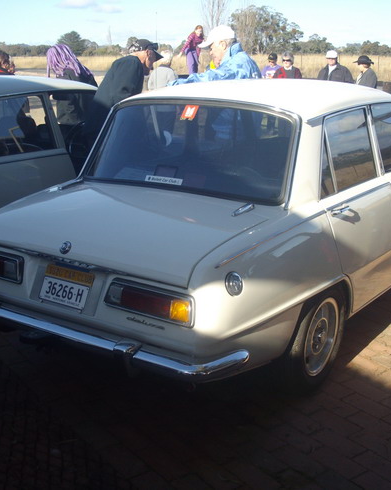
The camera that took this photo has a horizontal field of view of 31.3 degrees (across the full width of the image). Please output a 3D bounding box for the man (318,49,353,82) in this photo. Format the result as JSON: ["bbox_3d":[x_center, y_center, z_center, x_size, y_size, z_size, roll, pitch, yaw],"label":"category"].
[{"bbox_3d":[2.329,-2.349,11.614,0.540,1.700,0.340,7,16,24],"label":"man"}]

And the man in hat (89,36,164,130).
[{"bbox_3d":[-0.476,-0.608,4.957,0.620,1.640,0.520,-4,15,-17],"label":"man in hat"}]

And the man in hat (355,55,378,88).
[{"bbox_3d":[3.057,-2.505,12.408,0.340,1.650,0.480,-9,17,-32],"label":"man in hat"}]

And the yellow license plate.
[{"bbox_3d":[-0.488,0.121,2.708,0.250,0.050,0.010,10,-3,33],"label":"yellow license plate"}]

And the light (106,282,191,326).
[{"bbox_3d":[-0.150,0.195,2.485,0.385,0.110,0.070,10,7,33],"label":"light"}]

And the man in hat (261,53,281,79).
[{"bbox_3d":[1.373,-2.612,12.608,0.480,1.650,0.320,2,15,6],"label":"man in hat"}]

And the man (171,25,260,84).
[{"bbox_3d":[0.202,-0.781,5.421,0.680,1.750,0.520,1,15,3],"label":"man"}]

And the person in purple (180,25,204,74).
[{"bbox_3d":[-0.101,-4.825,17.677,0.500,1.400,0.500,10,17,32],"label":"person in purple"}]

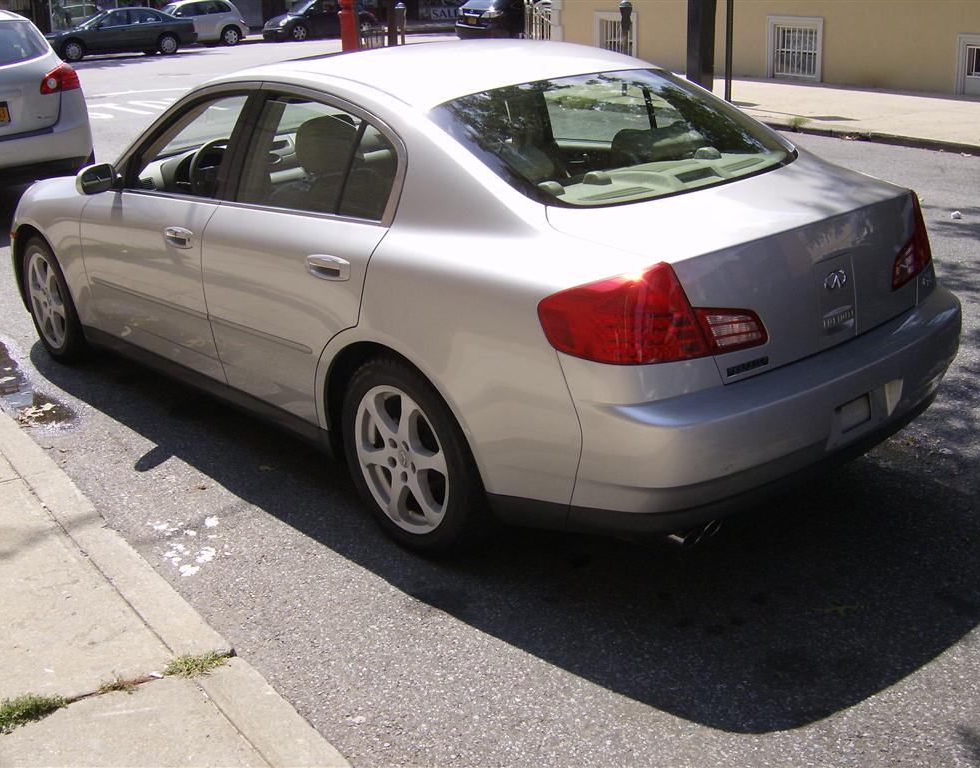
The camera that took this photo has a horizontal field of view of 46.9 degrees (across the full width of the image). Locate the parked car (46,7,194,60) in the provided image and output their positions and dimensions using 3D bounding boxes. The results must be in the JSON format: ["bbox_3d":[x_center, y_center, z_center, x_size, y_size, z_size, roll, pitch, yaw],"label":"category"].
[{"bbox_3d":[-10.830,-10.060,32.350,4.670,1.400,1.780,-16,24,-33],"label":"parked car"}]

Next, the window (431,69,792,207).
[{"bbox_3d":[0.441,-0.788,3.529,1.160,0.085,0.680,-19,50,-38],"label":"window"}]

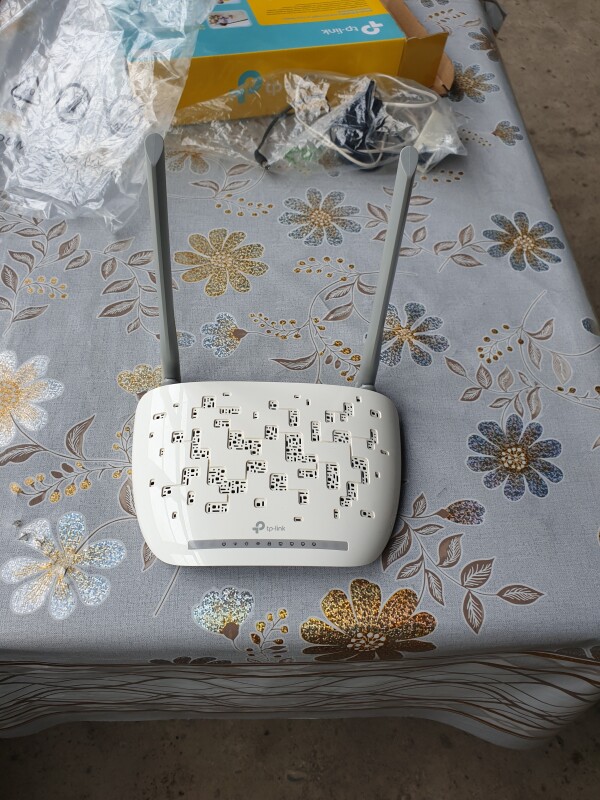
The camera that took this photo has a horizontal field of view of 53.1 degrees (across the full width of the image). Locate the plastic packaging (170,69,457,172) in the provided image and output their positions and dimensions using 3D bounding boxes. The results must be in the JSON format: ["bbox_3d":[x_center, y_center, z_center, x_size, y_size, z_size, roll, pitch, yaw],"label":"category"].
[{"bbox_3d":[0.018,-0.305,0.652,0.305,0.053,0.108,-2,58,-3],"label":"plastic packaging"}]

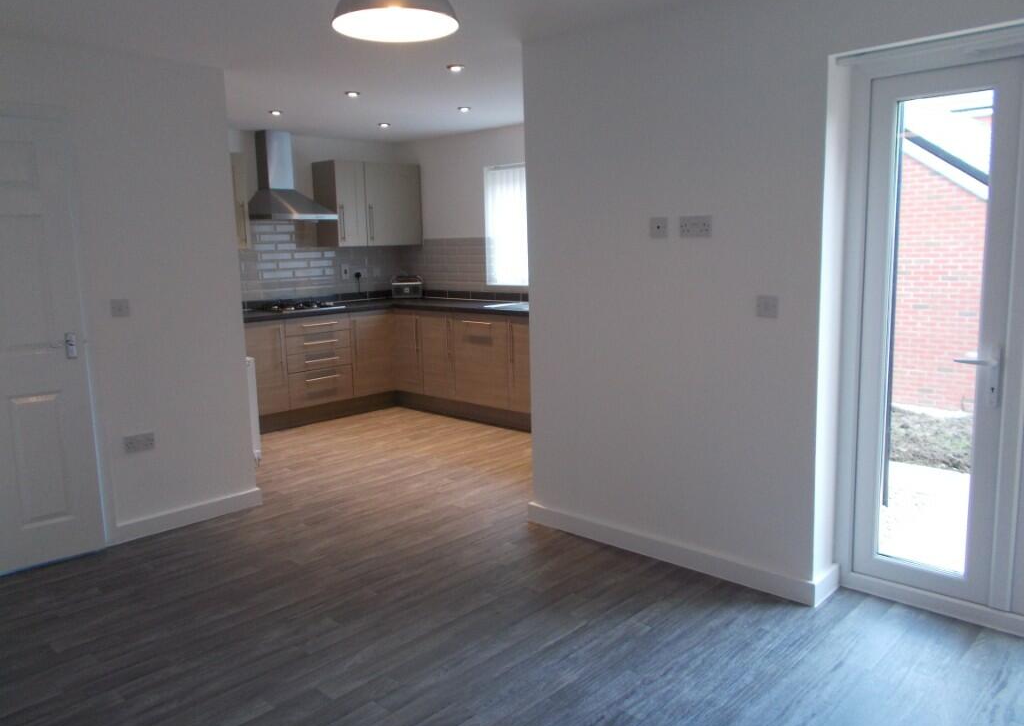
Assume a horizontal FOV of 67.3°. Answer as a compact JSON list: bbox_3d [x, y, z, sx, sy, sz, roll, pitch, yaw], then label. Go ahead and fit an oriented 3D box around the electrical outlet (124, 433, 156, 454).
[{"bbox_3d":[-1.854,0.402,3.837,0.010,0.087,0.147,7,12,42],"label":"electrical outlet"}]

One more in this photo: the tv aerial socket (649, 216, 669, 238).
[{"bbox_3d":[0.617,-0.566,3.231,0.086,0.086,0.012,7,13,42],"label":"tv aerial socket"}]

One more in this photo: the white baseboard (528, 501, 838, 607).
[{"bbox_3d":[0.718,0.822,3.567,1.480,0.092,0.240,7,12,42],"label":"white baseboard"}]

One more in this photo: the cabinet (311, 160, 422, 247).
[{"bbox_3d":[-1.278,-1.403,6.867,0.333,0.716,0.904,7,12,42],"label":"cabinet"}]

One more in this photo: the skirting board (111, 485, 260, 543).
[{"bbox_3d":[-1.692,0.799,4.066,0.018,0.089,0.780,7,12,42],"label":"skirting board"}]

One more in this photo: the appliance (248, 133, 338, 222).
[{"bbox_3d":[-1.809,-1.497,6.148,0.500,0.712,0.600,7,12,42],"label":"appliance"}]

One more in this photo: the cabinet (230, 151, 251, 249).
[{"bbox_3d":[-2.249,-1.216,5.826,0.333,0.716,0.345,7,12,42],"label":"cabinet"}]

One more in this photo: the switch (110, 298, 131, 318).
[{"bbox_3d":[-1.887,-0.264,3.712,0.010,0.087,0.087,7,12,42],"label":"switch"}]

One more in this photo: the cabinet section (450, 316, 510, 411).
[{"bbox_3d":[-0.052,-0.057,6.287,0.605,0.728,0.570,6,12,43],"label":"cabinet section"}]

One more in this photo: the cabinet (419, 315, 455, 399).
[{"bbox_3d":[-0.400,-0.084,6.480,0.395,0.720,0.575,7,12,42],"label":"cabinet"}]

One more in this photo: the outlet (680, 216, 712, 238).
[{"bbox_3d":[0.750,-0.556,3.138,0.147,0.087,0.010,7,12,42],"label":"outlet"}]

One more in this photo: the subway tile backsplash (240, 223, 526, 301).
[{"bbox_3d":[-1.040,-0.836,6.157,1.738,0.665,1.740,7,12,42],"label":"subway tile backsplash"}]

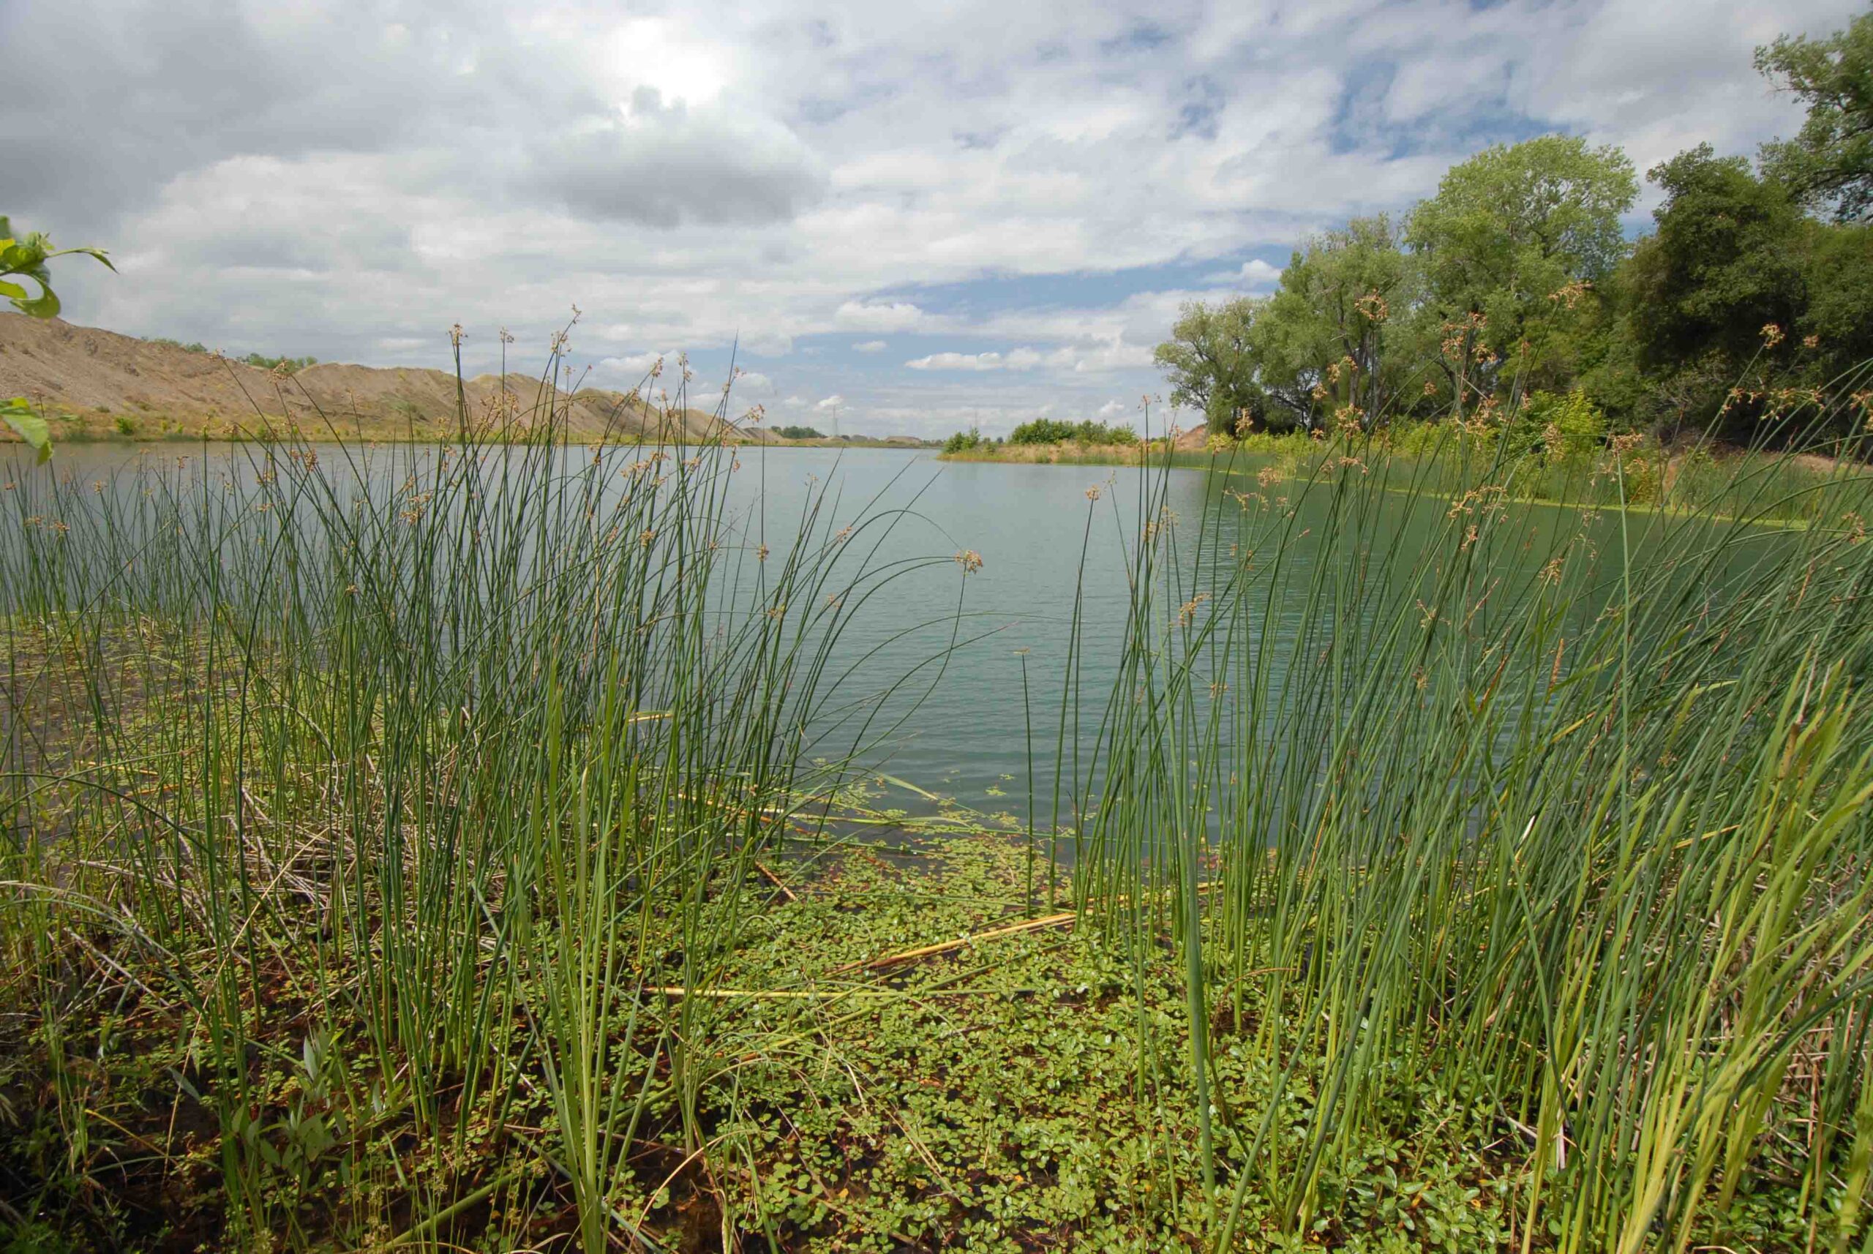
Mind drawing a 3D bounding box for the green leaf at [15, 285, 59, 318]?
[{"bbox_3d":[-1.151,-0.419,1.200,0.055,0.042,0.035,0,11,0],"label":"green leaf"}]

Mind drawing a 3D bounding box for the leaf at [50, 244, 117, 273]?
[{"bbox_3d":[-1.091,-0.472,1.200,0.080,0.036,0.035,0,11,0],"label":"leaf"}]

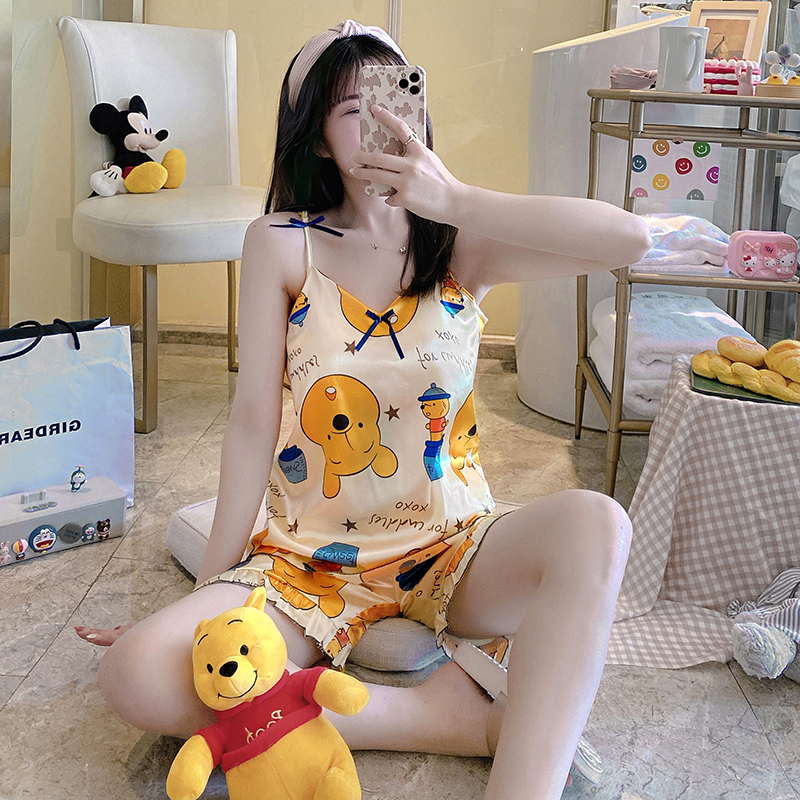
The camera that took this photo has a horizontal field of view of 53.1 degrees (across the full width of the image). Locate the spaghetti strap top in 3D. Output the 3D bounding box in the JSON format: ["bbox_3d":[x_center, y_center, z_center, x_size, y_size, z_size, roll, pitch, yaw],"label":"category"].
[{"bbox_3d":[-0.040,-0.010,1.110,0.320,0.490,0.210,1,10,0],"label":"spaghetti strap top"}]

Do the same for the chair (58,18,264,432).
[{"bbox_3d":[-0.533,-0.463,2.000,0.480,0.940,0.580,-7,19,-29],"label":"chair"}]

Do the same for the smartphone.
[{"bbox_3d":[-0.008,-0.325,0.970,0.081,0.160,0.011,1,10,7],"label":"smartphone"}]

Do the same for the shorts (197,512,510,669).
[{"bbox_3d":[-0.064,0.238,1.080,0.390,0.200,0.300,1,16,-2],"label":"shorts"}]

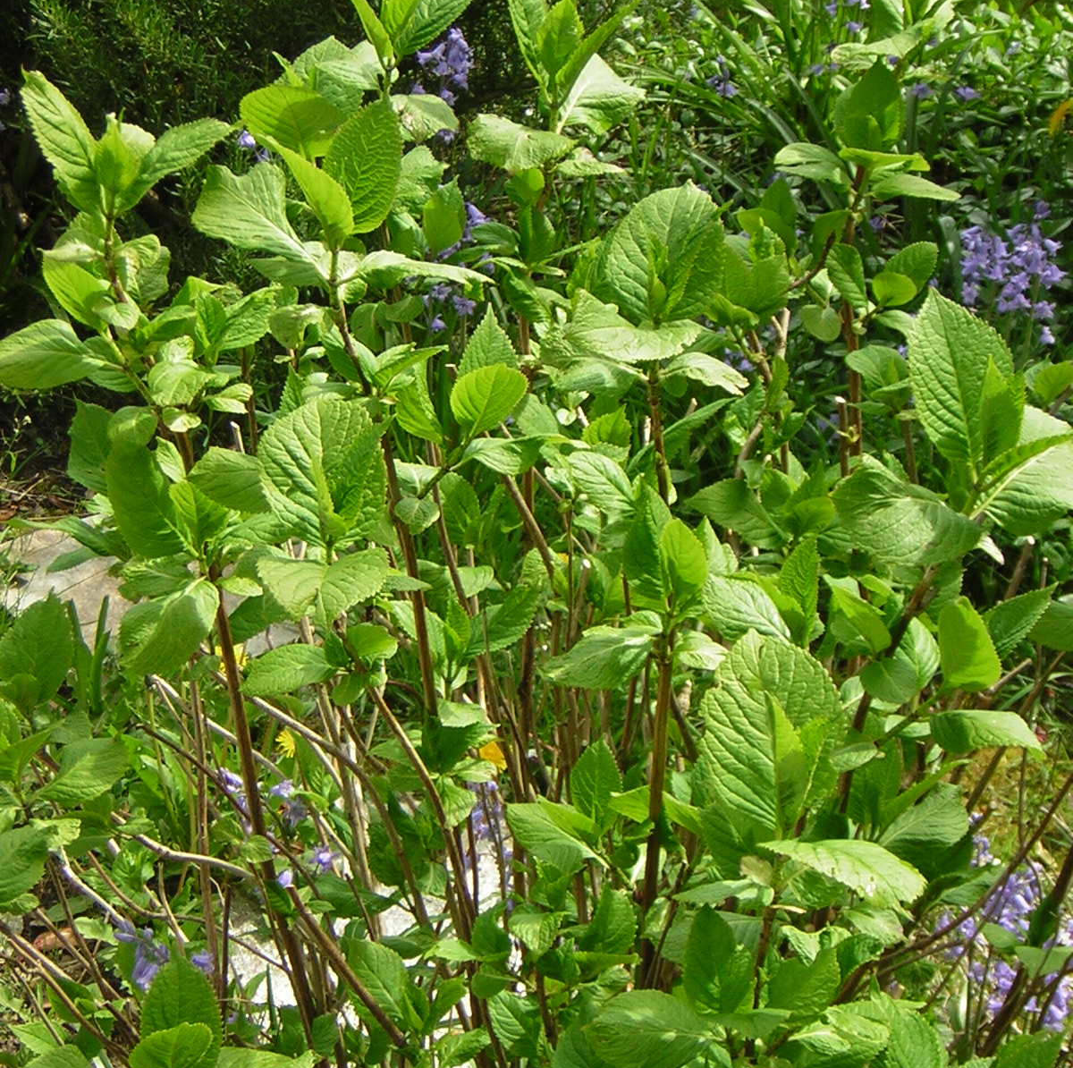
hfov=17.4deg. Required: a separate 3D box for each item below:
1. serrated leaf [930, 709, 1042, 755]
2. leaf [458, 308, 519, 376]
[{"bbox_3d":[0.282,0.121,2.200,0.075,0.020,0.043,7,22,28],"label":"serrated leaf"},{"bbox_3d":[-0.034,-0.120,2.450,0.046,0.074,0.014,3,-2,0],"label":"leaf"}]

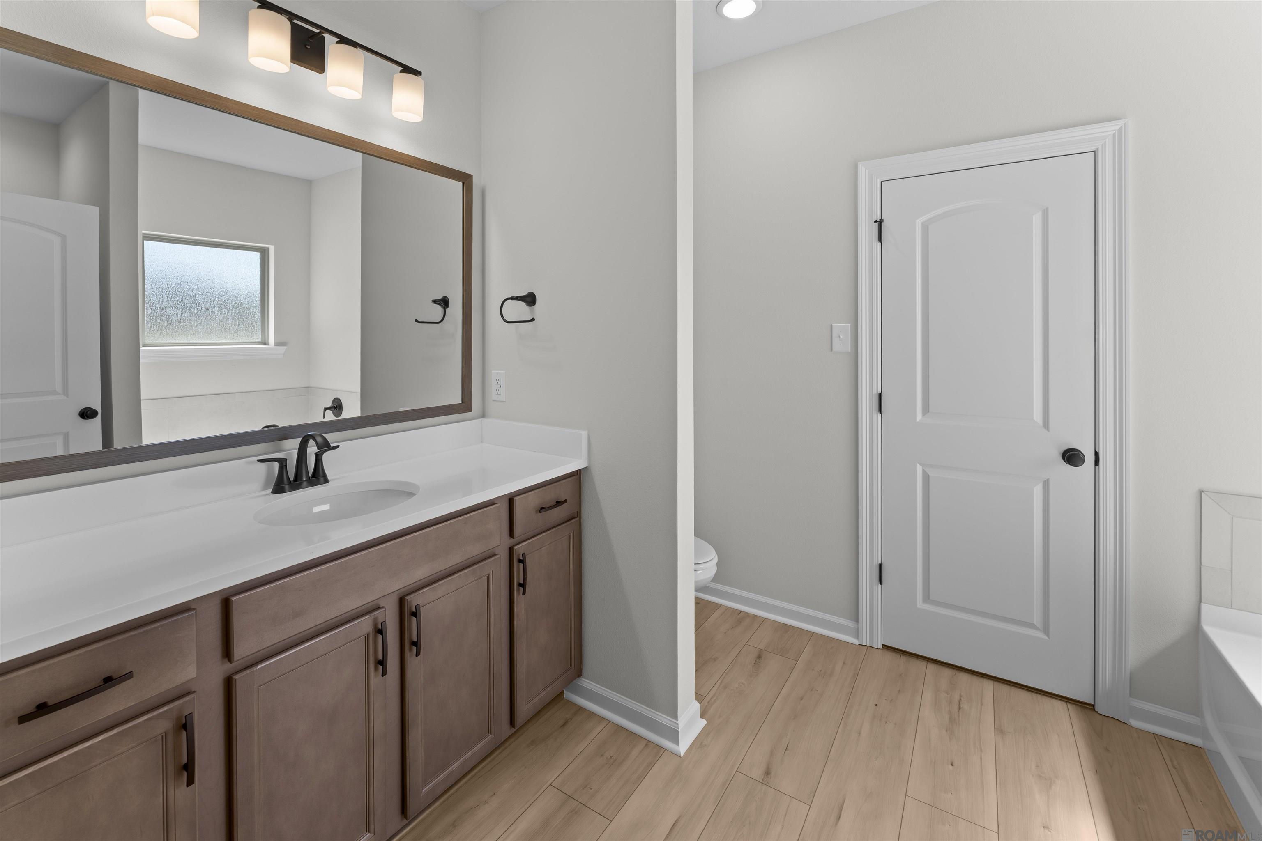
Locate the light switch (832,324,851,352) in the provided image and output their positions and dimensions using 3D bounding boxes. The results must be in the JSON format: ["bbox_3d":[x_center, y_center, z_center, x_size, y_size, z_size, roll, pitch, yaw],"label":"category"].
[{"bbox_3d":[0.955,-0.373,2.229,0.079,0.123,0.018,5,8,33],"label":"light switch"}]

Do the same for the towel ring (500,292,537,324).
[{"bbox_3d":[-0.428,-0.449,1.958,0.190,0.120,0.085,5,8,33],"label":"towel ring"}]

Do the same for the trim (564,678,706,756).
[{"bbox_3d":[0.009,1.008,1.790,0.490,0.087,0.174,5,8,33],"label":"trim"}]

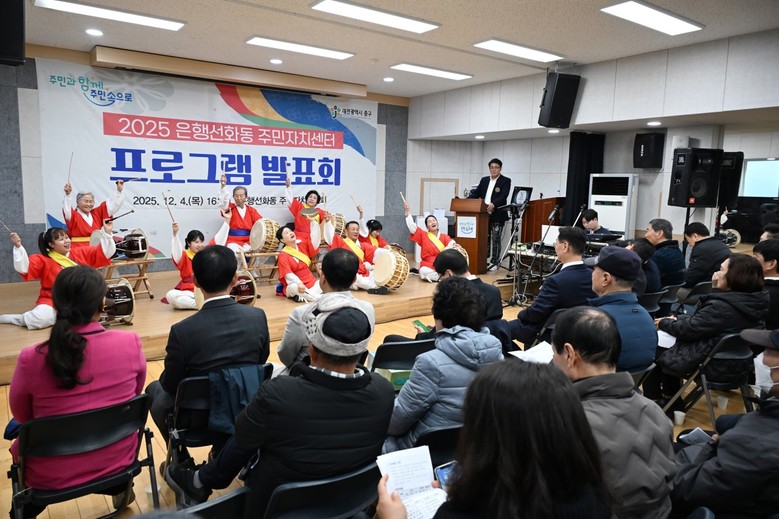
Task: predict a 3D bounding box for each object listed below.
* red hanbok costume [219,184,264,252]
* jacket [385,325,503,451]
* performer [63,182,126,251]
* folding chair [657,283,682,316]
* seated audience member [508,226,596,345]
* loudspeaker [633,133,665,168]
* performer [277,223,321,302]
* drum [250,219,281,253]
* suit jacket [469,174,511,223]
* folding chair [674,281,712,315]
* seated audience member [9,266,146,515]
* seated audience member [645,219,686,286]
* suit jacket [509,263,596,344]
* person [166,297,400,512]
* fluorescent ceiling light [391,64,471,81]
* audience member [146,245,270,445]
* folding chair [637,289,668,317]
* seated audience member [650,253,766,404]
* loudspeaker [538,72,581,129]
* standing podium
[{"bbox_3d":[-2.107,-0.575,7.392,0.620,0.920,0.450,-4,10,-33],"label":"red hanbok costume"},{"bbox_3d":[0.240,0.526,2.150,0.500,0.620,0.440,-5,11,-38],"label":"jacket"},{"bbox_3d":[-3.213,-0.215,5.658,0.630,1.240,0.640,-5,10,-35],"label":"performer"},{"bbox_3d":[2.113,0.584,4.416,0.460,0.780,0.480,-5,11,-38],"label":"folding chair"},{"bbox_3d":[1.114,0.388,3.820,0.560,1.290,0.760,-6,11,-40],"label":"seated audience member"},{"bbox_3d":[3.497,-1.472,7.011,0.270,0.480,0.290,-5,10,-35],"label":"loudspeaker"},{"bbox_3d":[-1.022,0.021,5.988,0.600,0.860,0.580,-4,10,-30],"label":"performer"},{"bbox_3d":[-1.552,-0.300,6.500,0.290,0.410,0.400,-7,12,-44],"label":"drum"},{"bbox_3d":[1.677,-0.977,8.350,0.640,0.780,0.400,4,9,17],"label":"suit jacket"},{"bbox_3d":[2.700,0.550,4.700,0.460,0.790,0.500,-5,10,-35],"label":"folding chair"},{"bbox_3d":[-1.277,0.597,2.174,0.480,1.220,0.740,-6,11,-39],"label":"seated audience member"},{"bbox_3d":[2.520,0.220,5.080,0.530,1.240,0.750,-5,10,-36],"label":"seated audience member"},{"bbox_3d":[1.299,0.294,3.910,0.520,0.620,0.460,-6,11,-41],"label":"suit jacket"},{"bbox_3d":[-0.426,0.727,1.987,0.680,1.270,0.760,-3,9,-28],"label":"person"},{"bbox_3d":[0.631,-2.678,7.425,1.300,0.060,0.320,-5,10,-35],"label":"fluorescent ceiling light"},{"bbox_3d":[-0.935,0.561,2.607,0.550,1.300,0.780,-5,10,-35],"label":"audience member"},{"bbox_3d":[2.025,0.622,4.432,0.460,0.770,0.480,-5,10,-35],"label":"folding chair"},{"bbox_3d":[2.140,0.460,3.660,0.520,1.140,0.750,-5,10,-36],"label":"seated audience member"},{"bbox_3d":[2.186,-2.062,6.739,0.345,0.660,0.330,-1,23,-18],"label":"loudspeaker"},{"bbox_3d":[1.217,-0.358,7.750,0.560,1.110,0.460,6,9,29],"label":"standing podium"}]

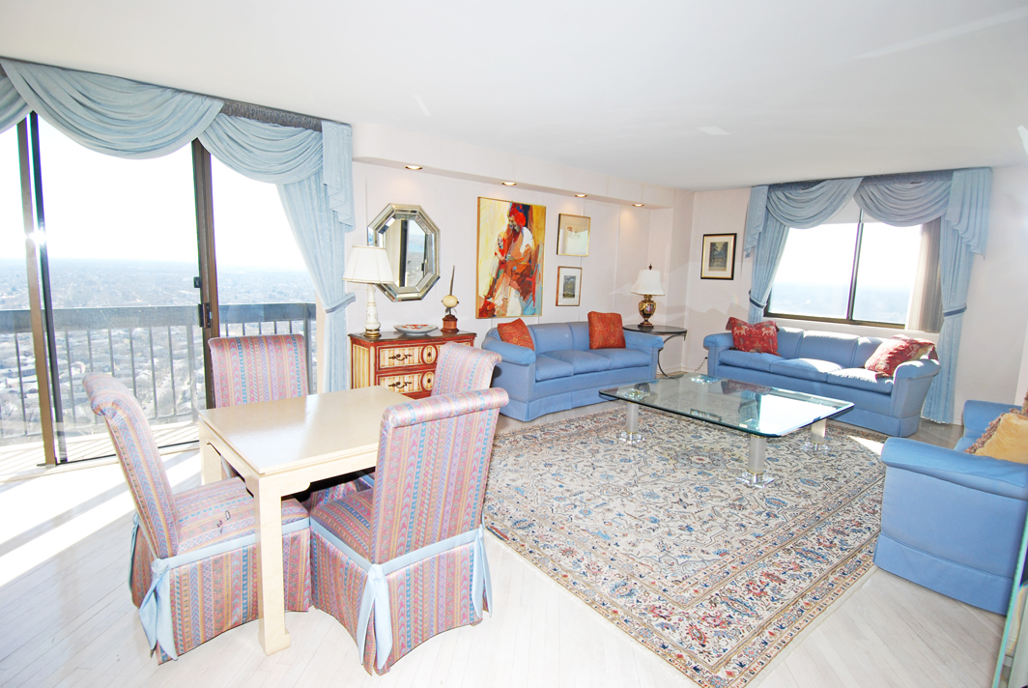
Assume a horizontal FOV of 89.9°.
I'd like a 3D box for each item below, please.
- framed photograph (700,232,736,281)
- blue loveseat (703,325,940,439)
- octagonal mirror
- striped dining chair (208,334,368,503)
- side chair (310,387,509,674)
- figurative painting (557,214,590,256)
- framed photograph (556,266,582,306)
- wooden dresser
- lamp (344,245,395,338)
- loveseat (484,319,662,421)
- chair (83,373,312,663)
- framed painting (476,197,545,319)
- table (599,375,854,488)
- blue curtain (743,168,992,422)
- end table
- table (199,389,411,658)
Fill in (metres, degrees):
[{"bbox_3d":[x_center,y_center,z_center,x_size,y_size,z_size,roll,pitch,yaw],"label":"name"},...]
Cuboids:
[{"bbox_3d":[2.925,-1.241,7.366,0.027,0.649,0.517,-5,11,-41],"label":"framed photograph"},{"bbox_3d":[3.364,0.309,5.874,0.969,0.829,2.176,-5,11,-40],"label":"blue loveseat"},{"bbox_3d":[-1.065,-0.881,5.020,0.814,0.918,0.059,-5,11,-40],"label":"octagonal mirror"},{"bbox_3d":[-1.368,0.500,2.989,0.540,1.009,0.681,-5,11,-40],"label":"striped dining chair"},{"bbox_3d":[-0.433,0.667,2.104,0.510,1.050,0.683,-6,11,-43],"label":"side chair"},{"bbox_3d":[0.769,-1.372,6.559,0.570,0.508,0.037,-5,11,-40],"label":"figurative painting"},{"bbox_3d":[0.723,-0.743,6.693,0.415,0.501,0.027,-4,10,-37],"label":"framed photograph"},{"bbox_3d":[-0.975,0.309,5.059,1.110,0.804,0.459,-5,11,-40],"label":"wooden dresser"},{"bbox_3d":[-1.352,-0.497,4.896,0.408,0.843,0.390,-4,10,-37],"label":"lamp"},{"bbox_3d":[0.709,0.202,6.020,2.338,0.836,0.932,-5,11,-40],"label":"loveseat"},{"bbox_3d":[-1.279,0.639,2.095,0.701,1.050,0.510,-5,11,-41],"label":"chair"},{"bbox_3d":[-0.016,-0.985,6.087,0.983,1.345,0.037,-4,10,-37],"label":"framed painting"},{"bbox_3d":[1.829,0.677,4.560,1.532,0.394,1.591,-5,11,-40],"label":"table"},{"bbox_3d":[3.973,-0.605,6.285,0.240,2.655,2.400,-6,11,-43],"label":"blue curtain"},{"bbox_3d":[1.965,0.154,7.281,0.915,0.750,0.915,-4,10,-37],"label":"end table"},{"bbox_3d":[-0.887,0.721,2.605,1.014,0.715,1.036,-5,11,-40],"label":"table"}]

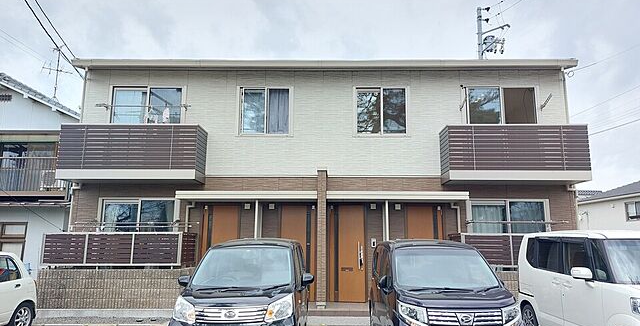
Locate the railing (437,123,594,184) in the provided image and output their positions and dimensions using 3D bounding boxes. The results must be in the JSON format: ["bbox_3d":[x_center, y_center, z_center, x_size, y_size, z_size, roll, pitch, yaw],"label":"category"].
[{"bbox_3d":[4.472,-0.167,10.351,3.132,1.256,0.850,0,-10,1],"label":"railing"}]

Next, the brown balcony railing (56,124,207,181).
[{"bbox_3d":[-4.344,-0.181,10.478,3.159,1.272,0.850,0,-10,1],"label":"brown balcony railing"}]

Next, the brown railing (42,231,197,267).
[{"bbox_3d":[-4.398,1.916,9.821,3.010,0.726,0.900,0,-10,1],"label":"brown railing"}]

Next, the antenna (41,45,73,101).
[{"bbox_3d":[-9.052,-3.138,15.300,0.900,1.750,1.050,8,-13,-36],"label":"antenna"}]

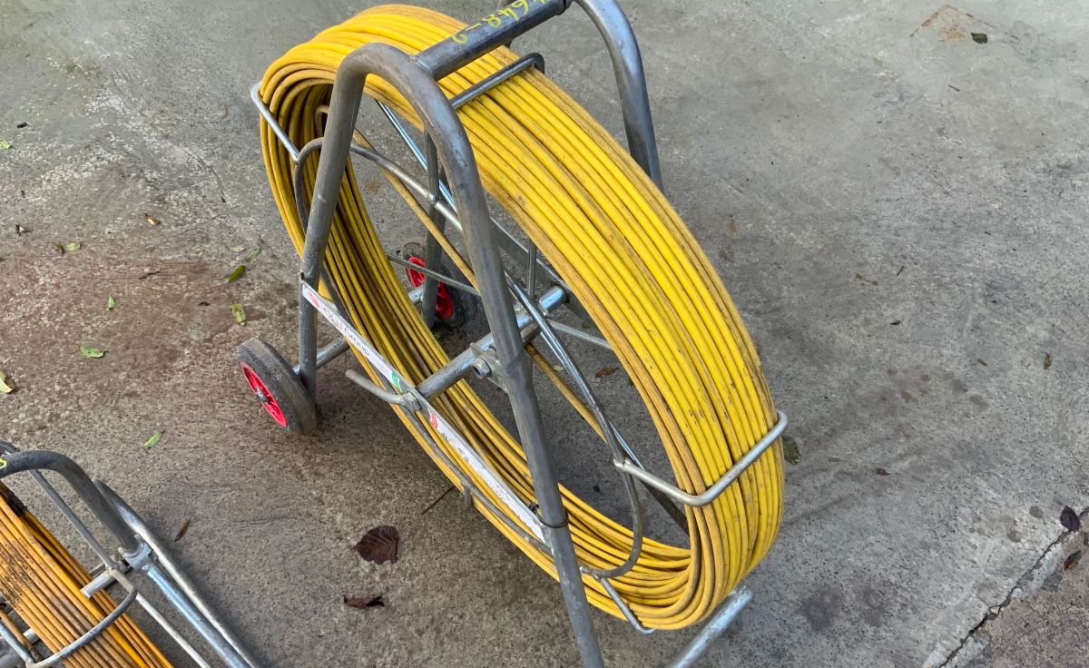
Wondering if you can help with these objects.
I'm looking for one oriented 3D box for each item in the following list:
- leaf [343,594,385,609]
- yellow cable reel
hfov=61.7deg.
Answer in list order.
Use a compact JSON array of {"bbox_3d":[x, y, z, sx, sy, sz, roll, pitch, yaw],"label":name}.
[{"bbox_3d":[-0.317,0.470,1.606,0.073,0.014,0.026,2,56,-1],"label":"leaf"},{"bbox_3d":[-0.076,0.011,1.322,0.143,0.950,0.950,-37,65,-23],"label":"yellow cable reel"}]

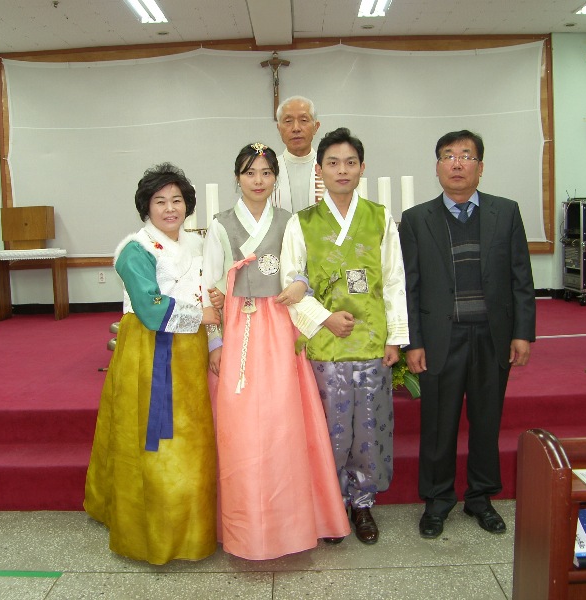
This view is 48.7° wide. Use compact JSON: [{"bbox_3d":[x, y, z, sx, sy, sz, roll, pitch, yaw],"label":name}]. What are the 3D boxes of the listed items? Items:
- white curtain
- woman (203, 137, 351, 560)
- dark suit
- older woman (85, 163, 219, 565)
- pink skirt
[{"bbox_3d":[-0.208,-1.716,7.280,6.150,2.320,0.100,-2,6,1],"label":"white curtain"},{"bbox_3d":[-0.072,0.198,2.667,0.580,1.645,0.500,-2,6,3],"label":"woman"},{"bbox_3d":[0.726,0.246,2.717,0.560,1.388,0.320,-1,6,6],"label":"dark suit"},{"bbox_3d":[-0.586,0.244,2.675,0.510,1.585,0.530,-4,6,-24],"label":"older woman"},{"bbox_3d":[-0.050,0.410,2.699,0.550,1.185,0.500,-2,6,3],"label":"pink skirt"}]

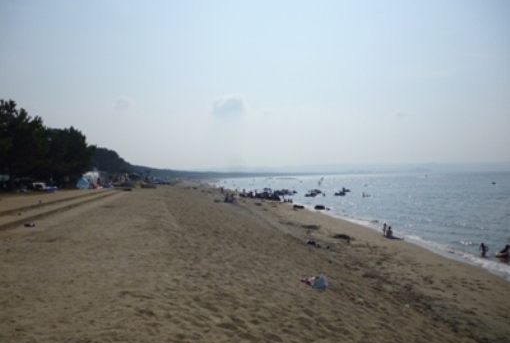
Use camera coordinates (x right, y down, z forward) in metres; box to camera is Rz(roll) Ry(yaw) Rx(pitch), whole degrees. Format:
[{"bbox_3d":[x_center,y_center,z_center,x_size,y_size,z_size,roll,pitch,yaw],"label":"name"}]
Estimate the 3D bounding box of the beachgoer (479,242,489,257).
[{"bbox_3d":[12.624,4.420,22.800,0.430,0.950,0.300,-1,0,41],"label":"beachgoer"}]

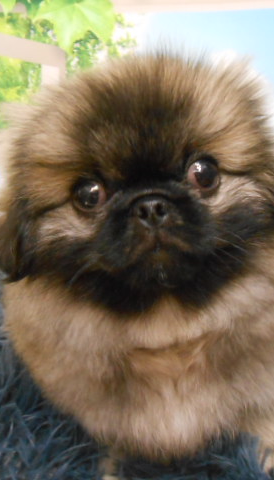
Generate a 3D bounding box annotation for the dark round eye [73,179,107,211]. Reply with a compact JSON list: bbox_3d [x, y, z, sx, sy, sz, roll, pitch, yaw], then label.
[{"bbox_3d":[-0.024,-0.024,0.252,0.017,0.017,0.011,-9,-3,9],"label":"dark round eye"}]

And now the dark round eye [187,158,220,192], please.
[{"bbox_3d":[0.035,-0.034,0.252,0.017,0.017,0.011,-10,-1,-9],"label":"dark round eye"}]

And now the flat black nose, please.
[{"bbox_3d":[0.007,-0.014,0.240,0.018,0.016,0.011,-9,-3,-1],"label":"flat black nose"}]

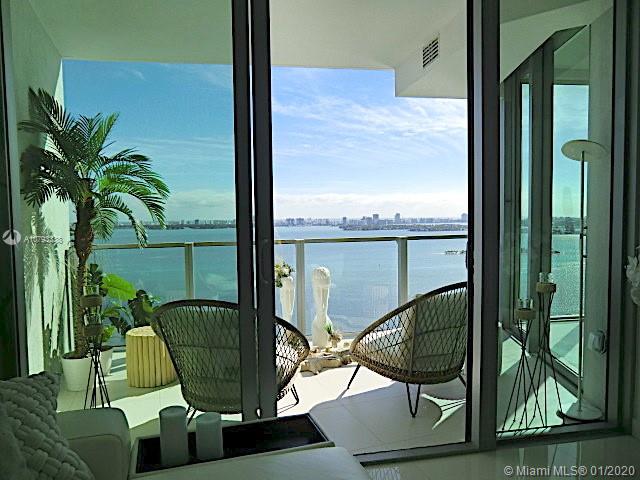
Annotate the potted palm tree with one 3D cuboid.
[{"bbox_3d":[-1.709,0.020,3.364,1.000,2.260,1.050,-1,3,-12],"label":"potted palm tree"}]

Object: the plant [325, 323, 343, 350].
[{"bbox_3d":[0.131,0.935,4.300,0.170,0.270,0.160,-1,3,-12],"label":"plant"}]

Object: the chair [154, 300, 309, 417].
[{"bbox_3d":[-0.546,0.735,2.758,0.920,0.860,0.820,0,3,14],"label":"chair"}]

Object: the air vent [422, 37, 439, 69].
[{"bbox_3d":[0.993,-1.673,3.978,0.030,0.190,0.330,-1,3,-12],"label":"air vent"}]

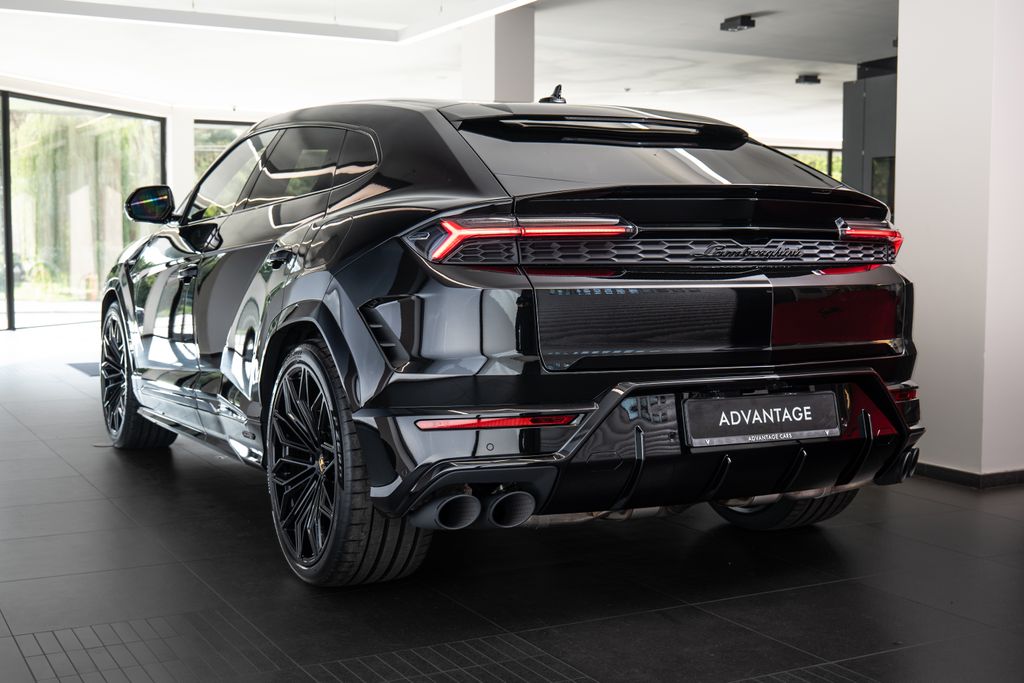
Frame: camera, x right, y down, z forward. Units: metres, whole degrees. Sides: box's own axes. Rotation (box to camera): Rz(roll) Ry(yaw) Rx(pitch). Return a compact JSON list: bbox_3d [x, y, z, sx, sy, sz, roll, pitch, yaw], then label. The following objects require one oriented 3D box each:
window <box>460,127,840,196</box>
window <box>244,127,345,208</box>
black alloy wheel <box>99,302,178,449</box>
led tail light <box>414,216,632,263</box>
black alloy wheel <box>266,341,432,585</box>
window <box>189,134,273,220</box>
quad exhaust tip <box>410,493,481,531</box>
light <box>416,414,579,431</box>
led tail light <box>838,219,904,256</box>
[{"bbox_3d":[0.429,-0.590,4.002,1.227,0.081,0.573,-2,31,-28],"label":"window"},{"bbox_3d":[-0.796,-0.675,4.727,0.060,0.365,0.960,25,-8,-27],"label":"window"},{"bbox_3d":[-1.977,0.184,6.723,0.287,0.776,0.776,-2,5,-28],"label":"black alloy wheel"},{"bbox_3d":[0.024,-0.279,3.434,0.611,0.125,0.125,0,4,-9],"label":"led tail light"},{"bbox_3d":[-0.531,0.384,4.078,0.322,0.776,0.776,-2,5,-28],"label":"black alloy wheel"},{"bbox_3d":[-1.223,-0.705,5.421,0.050,0.412,0.865,25,-8,-27],"label":"window"},{"bbox_3d":[-0.181,0.452,3.430,0.110,0.095,0.190,-2,5,-28],"label":"quad exhaust tip"},{"bbox_3d":[-0.043,0.219,3.370,0.424,0.042,0.070,0,4,-6],"label":"light"},{"bbox_3d":[1.162,-0.318,4.006,0.151,0.131,0.584,4,6,42],"label":"led tail light"}]

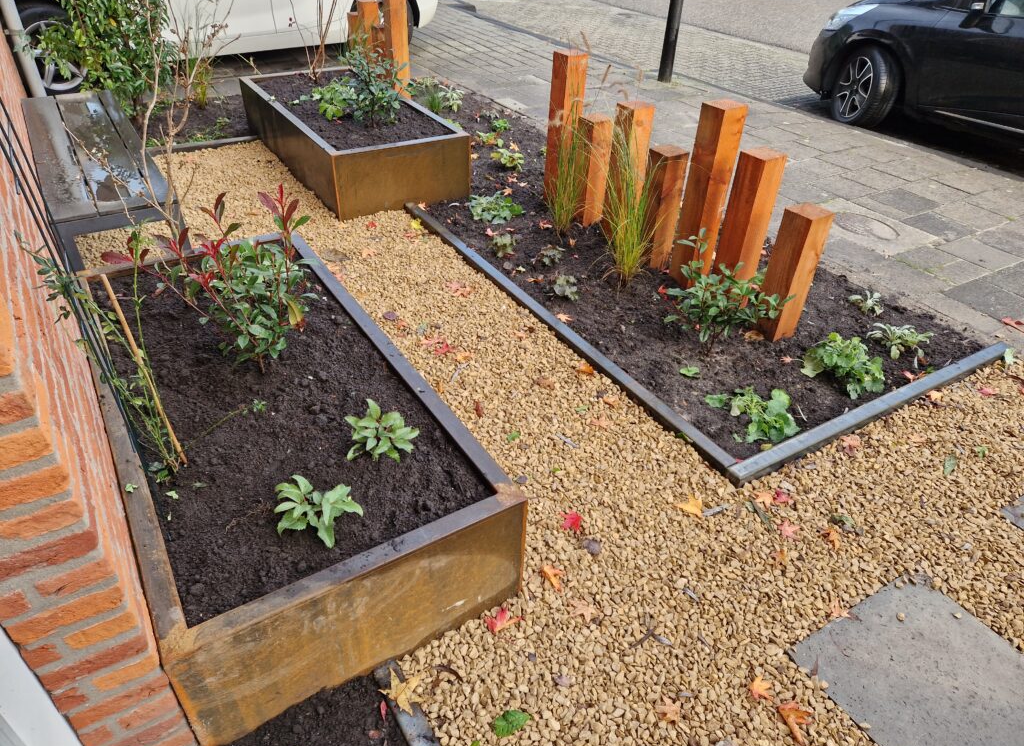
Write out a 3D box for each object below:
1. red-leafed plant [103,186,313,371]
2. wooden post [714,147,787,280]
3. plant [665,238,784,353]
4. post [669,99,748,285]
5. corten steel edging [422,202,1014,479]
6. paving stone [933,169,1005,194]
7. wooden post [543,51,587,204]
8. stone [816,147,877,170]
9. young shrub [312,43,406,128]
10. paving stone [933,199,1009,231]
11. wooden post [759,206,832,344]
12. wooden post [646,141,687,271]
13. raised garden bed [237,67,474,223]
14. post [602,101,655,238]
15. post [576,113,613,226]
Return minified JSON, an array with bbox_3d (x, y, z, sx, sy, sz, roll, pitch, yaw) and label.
[{"bbox_3d":[-0.828,-0.259,1.888,0.530,0.480,0.460,-14,38,-21],"label":"red-leafed plant"},{"bbox_3d":[0.944,-0.573,2.769,0.117,0.644,0.117,-17,40,-25],"label":"wooden post"},{"bbox_3d":[0.790,-0.270,2.503,0.440,0.455,0.400,12,37,13],"label":"plant"},{"bbox_3d":[0.808,-0.729,2.826,0.120,0.744,0.120,-16,39,-24],"label":"post"},{"bbox_3d":[0.670,-0.476,3.137,1.450,0.060,2.380,-18,40,-26],"label":"corten steel edging"},{"bbox_3d":[2.859,-1.181,4.309,0.300,0.050,0.300,-19,41,-26],"label":"paving stone"},{"bbox_3d":[0.280,-1.265,3.555,0.120,0.747,0.120,-18,40,-26],"label":"wooden post"},{"bbox_3d":[2.268,-1.414,4.597,0.300,0.050,0.300,-19,41,-26],"label":"stone"},{"bbox_3d":[-0.848,-1.593,3.806,0.510,0.400,0.420,-5,36,-10],"label":"young shrub"},{"bbox_3d":[2.602,-0.871,3.869,0.320,0.050,0.300,-18,40,-26],"label":"paving stone"},{"bbox_3d":[1.076,-0.381,2.625,0.117,0.511,0.117,-17,40,-25],"label":"wooden post"},{"bbox_3d":[0.684,-0.750,3.104,0.117,0.520,0.117,-17,40,-25],"label":"wooden post"},{"bbox_3d":[-0.989,-1.433,4.061,0.742,0.337,1.727,-18,40,-27],"label":"raised garden bed"},{"bbox_3d":[0.560,-0.976,3.284,0.120,0.605,0.120,-18,40,-26],"label":"post"},{"bbox_3d":[0.404,-1.020,3.454,0.117,0.529,0.117,-17,40,-25],"label":"post"}]

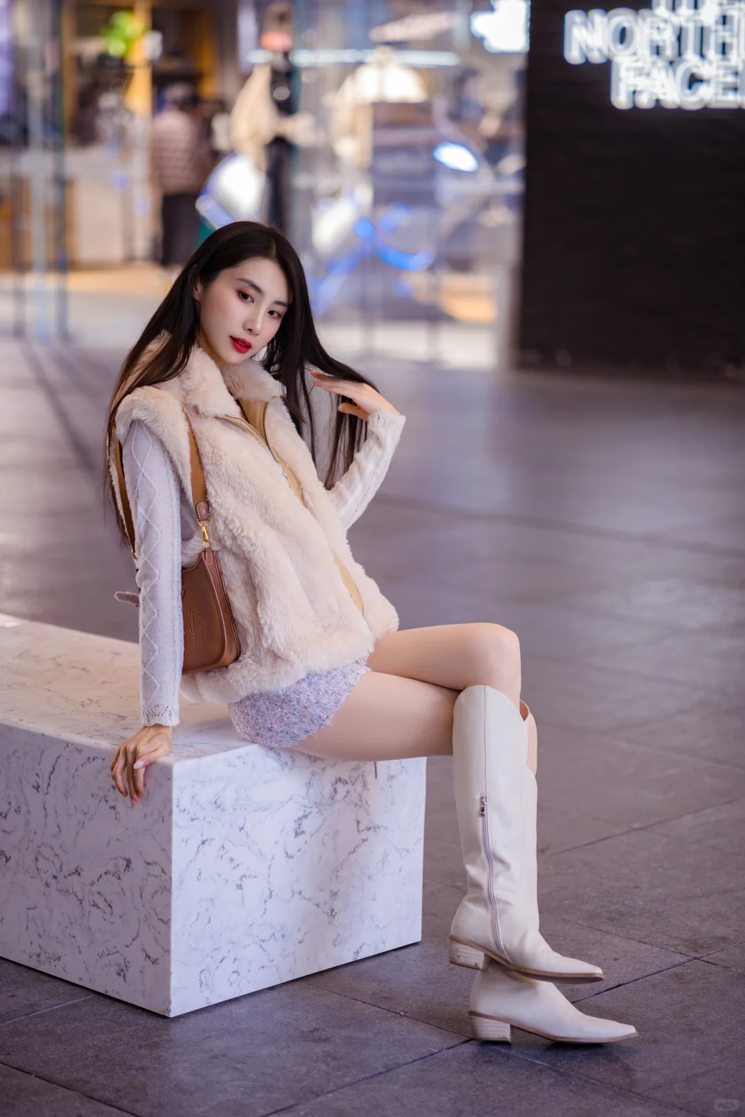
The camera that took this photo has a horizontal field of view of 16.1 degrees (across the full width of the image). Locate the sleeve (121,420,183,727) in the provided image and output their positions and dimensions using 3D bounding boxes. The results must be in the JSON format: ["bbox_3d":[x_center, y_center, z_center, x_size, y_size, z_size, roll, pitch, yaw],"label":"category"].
[{"bbox_3d":[-0.353,0.012,4.263,0.090,0.510,0.090,-3,-2,0],"label":"sleeve"}]

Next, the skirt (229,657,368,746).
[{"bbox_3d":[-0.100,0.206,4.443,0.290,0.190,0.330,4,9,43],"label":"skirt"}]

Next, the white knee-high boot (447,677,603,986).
[{"bbox_3d":[0.233,0.427,4.120,0.255,0.455,0.110,0,4,20],"label":"white knee-high boot"}]

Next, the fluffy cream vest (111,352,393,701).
[{"bbox_3d":[-0.196,-0.053,4.410,0.420,0.560,0.300,-22,19,-38],"label":"fluffy cream vest"}]

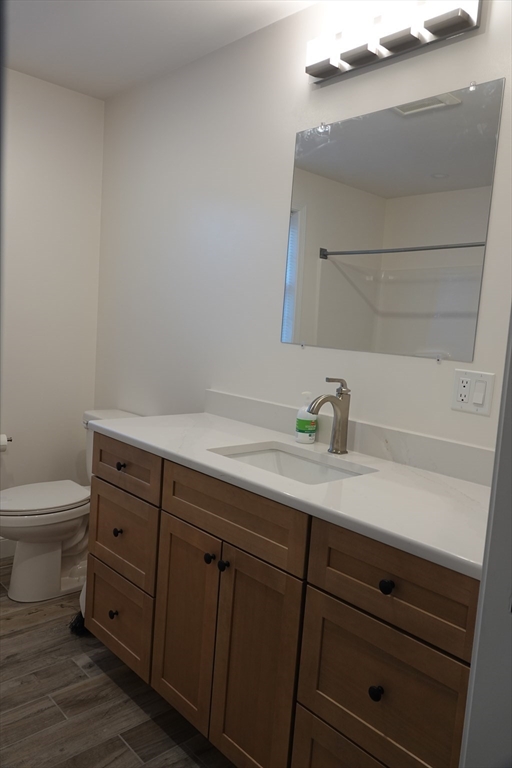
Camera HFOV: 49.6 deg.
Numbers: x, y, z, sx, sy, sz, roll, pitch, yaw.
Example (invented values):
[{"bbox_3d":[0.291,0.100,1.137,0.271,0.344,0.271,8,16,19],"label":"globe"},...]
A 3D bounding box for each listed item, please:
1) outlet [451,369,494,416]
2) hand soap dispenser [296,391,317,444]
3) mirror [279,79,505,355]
[{"bbox_3d":[0.615,0.025,1.574,0.010,0.117,0.116,-2,9,-44],"label":"outlet"},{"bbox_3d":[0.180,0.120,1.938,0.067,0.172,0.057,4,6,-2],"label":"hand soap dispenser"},{"bbox_3d":[0.382,-0.488,1.795,0.010,0.766,0.752,-2,9,-44],"label":"mirror"}]

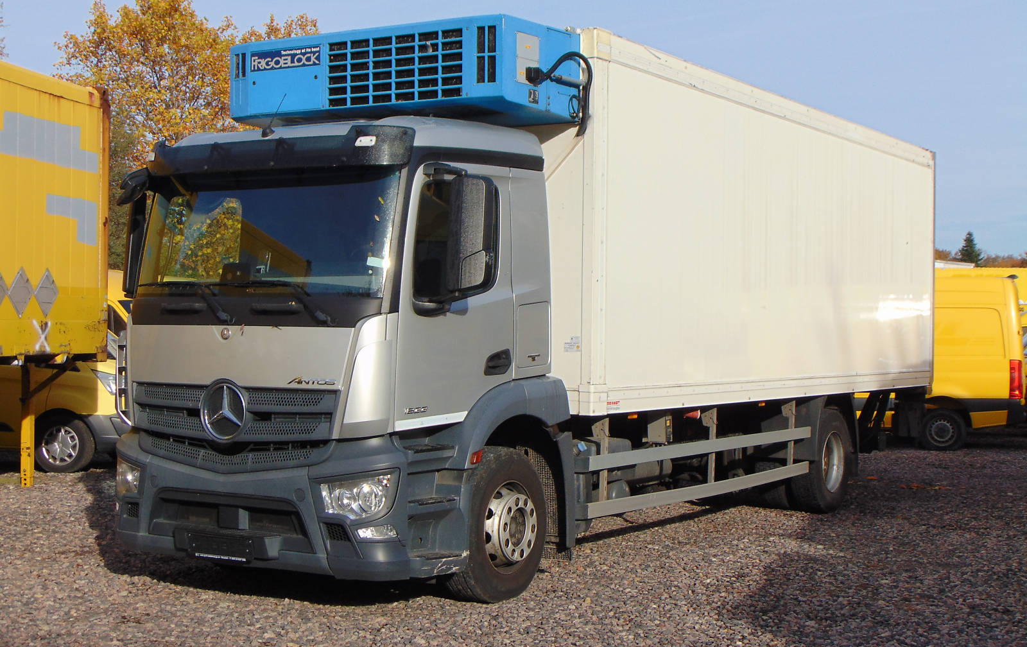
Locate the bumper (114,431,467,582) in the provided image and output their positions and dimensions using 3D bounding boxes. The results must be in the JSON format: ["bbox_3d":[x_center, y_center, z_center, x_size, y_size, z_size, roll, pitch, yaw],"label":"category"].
[{"bbox_3d":[-1.552,1.084,9.565,2.400,0.840,0.880,1,0,32],"label":"bumper"}]

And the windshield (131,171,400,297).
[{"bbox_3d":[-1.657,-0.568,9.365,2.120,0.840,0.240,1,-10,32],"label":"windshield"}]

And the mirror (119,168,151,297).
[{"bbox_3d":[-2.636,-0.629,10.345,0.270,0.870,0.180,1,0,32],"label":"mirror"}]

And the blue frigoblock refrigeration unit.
[{"bbox_3d":[-0.808,-1.751,10.697,2.370,0.610,1.010,1,0,32],"label":"blue frigoblock refrigeration unit"}]

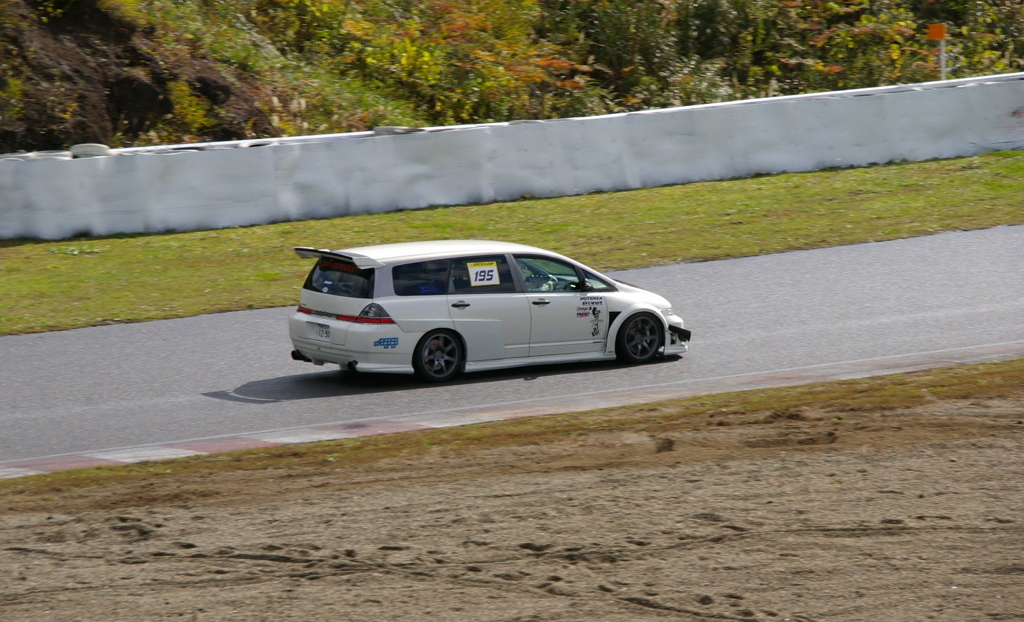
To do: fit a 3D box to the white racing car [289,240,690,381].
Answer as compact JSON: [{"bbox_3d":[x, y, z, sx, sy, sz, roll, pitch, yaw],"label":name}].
[{"bbox_3d":[-0.208,-0.107,57.401,4.800,1.470,1.830,-5,8,-37],"label":"white racing car"}]

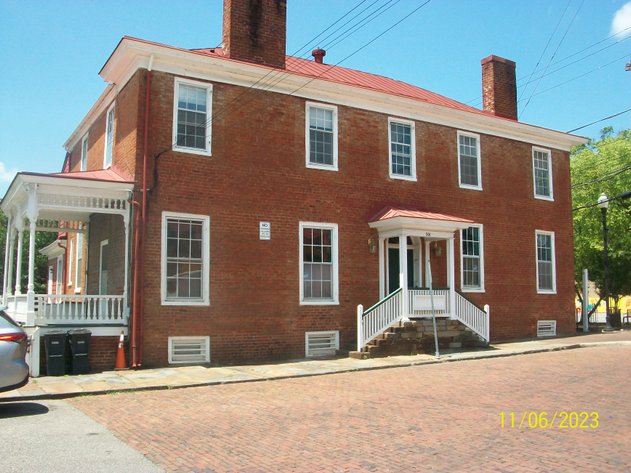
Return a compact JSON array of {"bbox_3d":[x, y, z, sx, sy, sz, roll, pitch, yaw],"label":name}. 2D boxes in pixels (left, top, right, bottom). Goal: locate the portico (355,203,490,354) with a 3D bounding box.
[{"bbox_3d":[2.912,1.172,17.399,4.804,4.180,1.496,3,-7,-31],"label":"portico"}]

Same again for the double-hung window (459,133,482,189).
[{"bbox_3d":[4.972,-2.431,19.965,1.031,1.875,0.150,3,-7,-31],"label":"double-hung window"}]

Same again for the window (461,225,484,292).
[{"bbox_3d":[4.964,0.681,19.755,1.110,2.190,0.140,4,-7,-31],"label":"window"}]

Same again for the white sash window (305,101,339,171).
[{"bbox_3d":[0.184,-2.768,17.237,1.060,1.875,0.120,4,-7,-31],"label":"white sash window"}]

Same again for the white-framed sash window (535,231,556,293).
[{"bbox_3d":[8.016,0.905,21.539,1.180,2.200,0.150,3,-7,-31],"label":"white-framed sash window"}]

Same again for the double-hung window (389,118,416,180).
[{"bbox_3d":[2.602,-2.584,18.513,1.031,1.875,0.150,3,-7,-31],"label":"double-hung window"}]

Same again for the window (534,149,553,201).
[{"bbox_3d":[8.041,-2.204,21.941,1.030,1.850,0.140,4,-7,-31],"label":"window"}]

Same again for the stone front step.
[{"bbox_3d":[2.810,2.836,17.458,4.520,0.950,1.220,4,-7,-31],"label":"stone front step"}]

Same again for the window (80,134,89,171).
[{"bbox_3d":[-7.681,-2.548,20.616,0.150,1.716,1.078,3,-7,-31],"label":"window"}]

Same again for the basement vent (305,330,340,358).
[{"bbox_3d":[0.211,2.961,17.072,1.090,0.660,0.100,3,-6,-33],"label":"basement vent"}]

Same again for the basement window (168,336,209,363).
[{"bbox_3d":[-2.982,2.693,14.690,1.020,0.635,0.110,4,-7,-31],"label":"basement window"}]

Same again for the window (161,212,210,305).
[{"bbox_3d":[-3.074,0.551,14.729,1.180,2.200,0.150,3,-7,-31],"label":"window"}]

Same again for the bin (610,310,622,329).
[{"bbox_3d":[13.101,3.616,27.000,0.480,0.800,0.480,4,-7,-31],"label":"bin"}]

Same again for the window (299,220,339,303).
[{"bbox_3d":[0.111,0.745,16.799,1.250,2.215,0.120,4,-7,-31],"label":"window"}]

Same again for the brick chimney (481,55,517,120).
[{"bbox_3d":[6.413,-5.062,21.582,1.160,2.140,0.540,4,-7,-31],"label":"brick chimney"}]

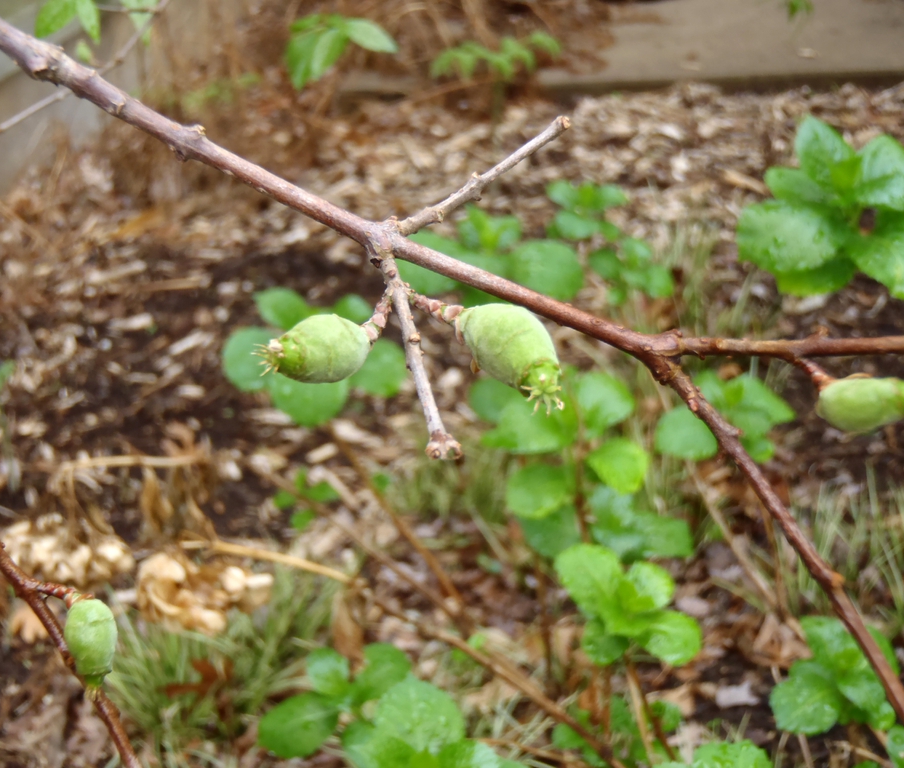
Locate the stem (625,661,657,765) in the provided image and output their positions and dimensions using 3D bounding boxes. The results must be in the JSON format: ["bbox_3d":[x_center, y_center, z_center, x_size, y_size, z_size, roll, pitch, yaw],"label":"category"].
[{"bbox_3d":[0.123,0.217,1.085,0.007,0.093,0.007,-14,33,4],"label":"stem"}]

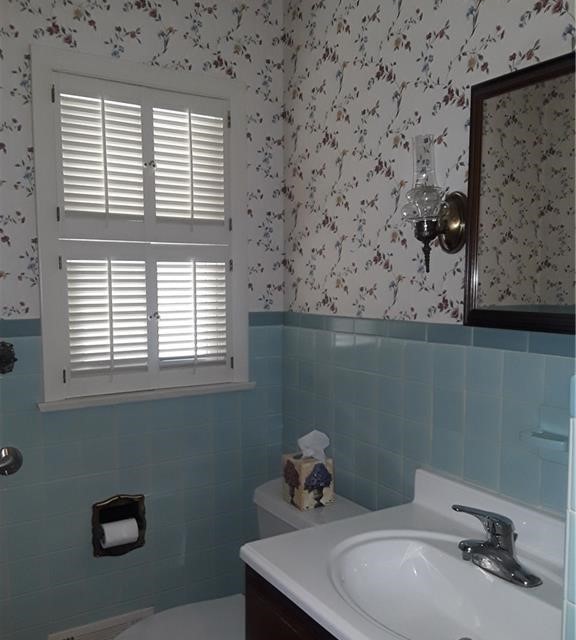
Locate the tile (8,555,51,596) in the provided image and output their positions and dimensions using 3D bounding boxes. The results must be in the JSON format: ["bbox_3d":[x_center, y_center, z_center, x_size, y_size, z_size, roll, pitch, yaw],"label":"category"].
[{"bbox_3d":[-0.771,0.752,1.832,0.108,0.107,0.010,-2,4,-32],"label":"tile"}]

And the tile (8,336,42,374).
[{"bbox_3d":[-0.773,0.104,1.802,0.108,0.108,0.009,-2,4,-32],"label":"tile"}]

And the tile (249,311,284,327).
[{"bbox_3d":[-0.079,-0.003,2.215,0.140,0.053,0.010,-2,4,-32],"label":"tile"}]

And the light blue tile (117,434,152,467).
[{"bbox_3d":[-0.495,0.417,1.978,0.107,0.107,0.010,-2,4,-32],"label":"light blue tile"}]

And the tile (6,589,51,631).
[{"bbox_3d":[-0.774,0.859,1.829,0.107,0.107,0.010,-2,4,-32],"label":"tile"}]

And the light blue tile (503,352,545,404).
[{"bbox_3d":[0.528,0.127,1.395,0.010,0.108,0.110,-2,4,-32],"label":"light blue tile"}]

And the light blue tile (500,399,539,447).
[{"bbox_3d":[0.527,0.236,1.403,0.010,0.108,0.108,-2,4,-32],"label":"light blue tile"}]

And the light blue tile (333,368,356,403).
[{"bbox_3d":[0.180,0.206,1.959,0.010,0.108,0.108,-2,4,-32],"label":"light blue tile"}]

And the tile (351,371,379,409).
[{"bbox_3d":[0.239,0.208,1.865,0.010,0.108,0.108,-2,4,-32],"label":"tile"}]

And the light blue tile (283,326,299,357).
[{"bbox_3d":[0.011,0.078,2.224,0.010,0.108,0.099,-2,4,-32],"label":"light blue tile"}]

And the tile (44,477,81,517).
[{"bbox_3d":[-0.679,0.533,1.876,0.108,0.107,0.010,-2,4,-32],"label":"tile"}]

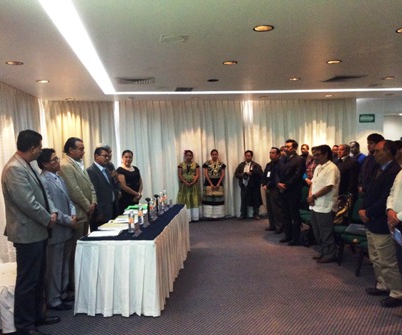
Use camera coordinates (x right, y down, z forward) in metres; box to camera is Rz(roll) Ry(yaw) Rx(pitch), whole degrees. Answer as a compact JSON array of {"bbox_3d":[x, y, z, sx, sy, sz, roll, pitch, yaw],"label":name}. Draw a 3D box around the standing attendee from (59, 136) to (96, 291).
[{"bbox_3d":[-1.372,0.552,4.659,0.400,1.750,0.520,0,4,22],"label":"standing attendee"}]

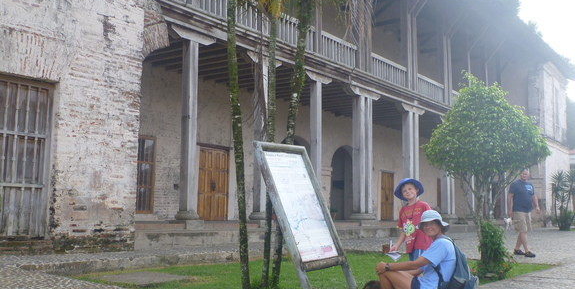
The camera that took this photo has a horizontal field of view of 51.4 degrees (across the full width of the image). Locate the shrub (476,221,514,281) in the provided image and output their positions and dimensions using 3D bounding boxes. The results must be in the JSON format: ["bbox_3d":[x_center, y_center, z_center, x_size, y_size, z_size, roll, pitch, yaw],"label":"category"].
[{"bbox_3d":[2.783,1.432,8.000,0.500,0.820,0.500,-4,-8,37],"label":"shrub"}]

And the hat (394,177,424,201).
[{"bbox_3d":[1.224,0.452,6.000,0.300,0.150,0.310,-11,-32,19],"label":"hat"}]

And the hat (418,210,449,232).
[{"bbox_3d":[1.323,0.691,5.400,0.270,0.170,0.290,8,-6,1],"label":"hat"}]

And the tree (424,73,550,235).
[{"bbox_3d":[2.749,0.296,8.336,1.600,2.620,1.600,-4,-8,37],"label":"tree"}]

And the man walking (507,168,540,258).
[{"bbox_3d":[4.734,1.363,12.095,0.580,1.760,0.500,5,-7,-33],"label":"man walking"}]

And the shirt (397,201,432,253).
[{"bbox_3d":[1.274,0.833,6.000,0.380,0.530,0.240,-4,-8,39],"label":"shirt"}]

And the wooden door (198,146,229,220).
[{"bbox_3d":[-2.290,1.207,18.500,0.100,2.300,1.270,-4,-8,37],"label":"wooden door"}]

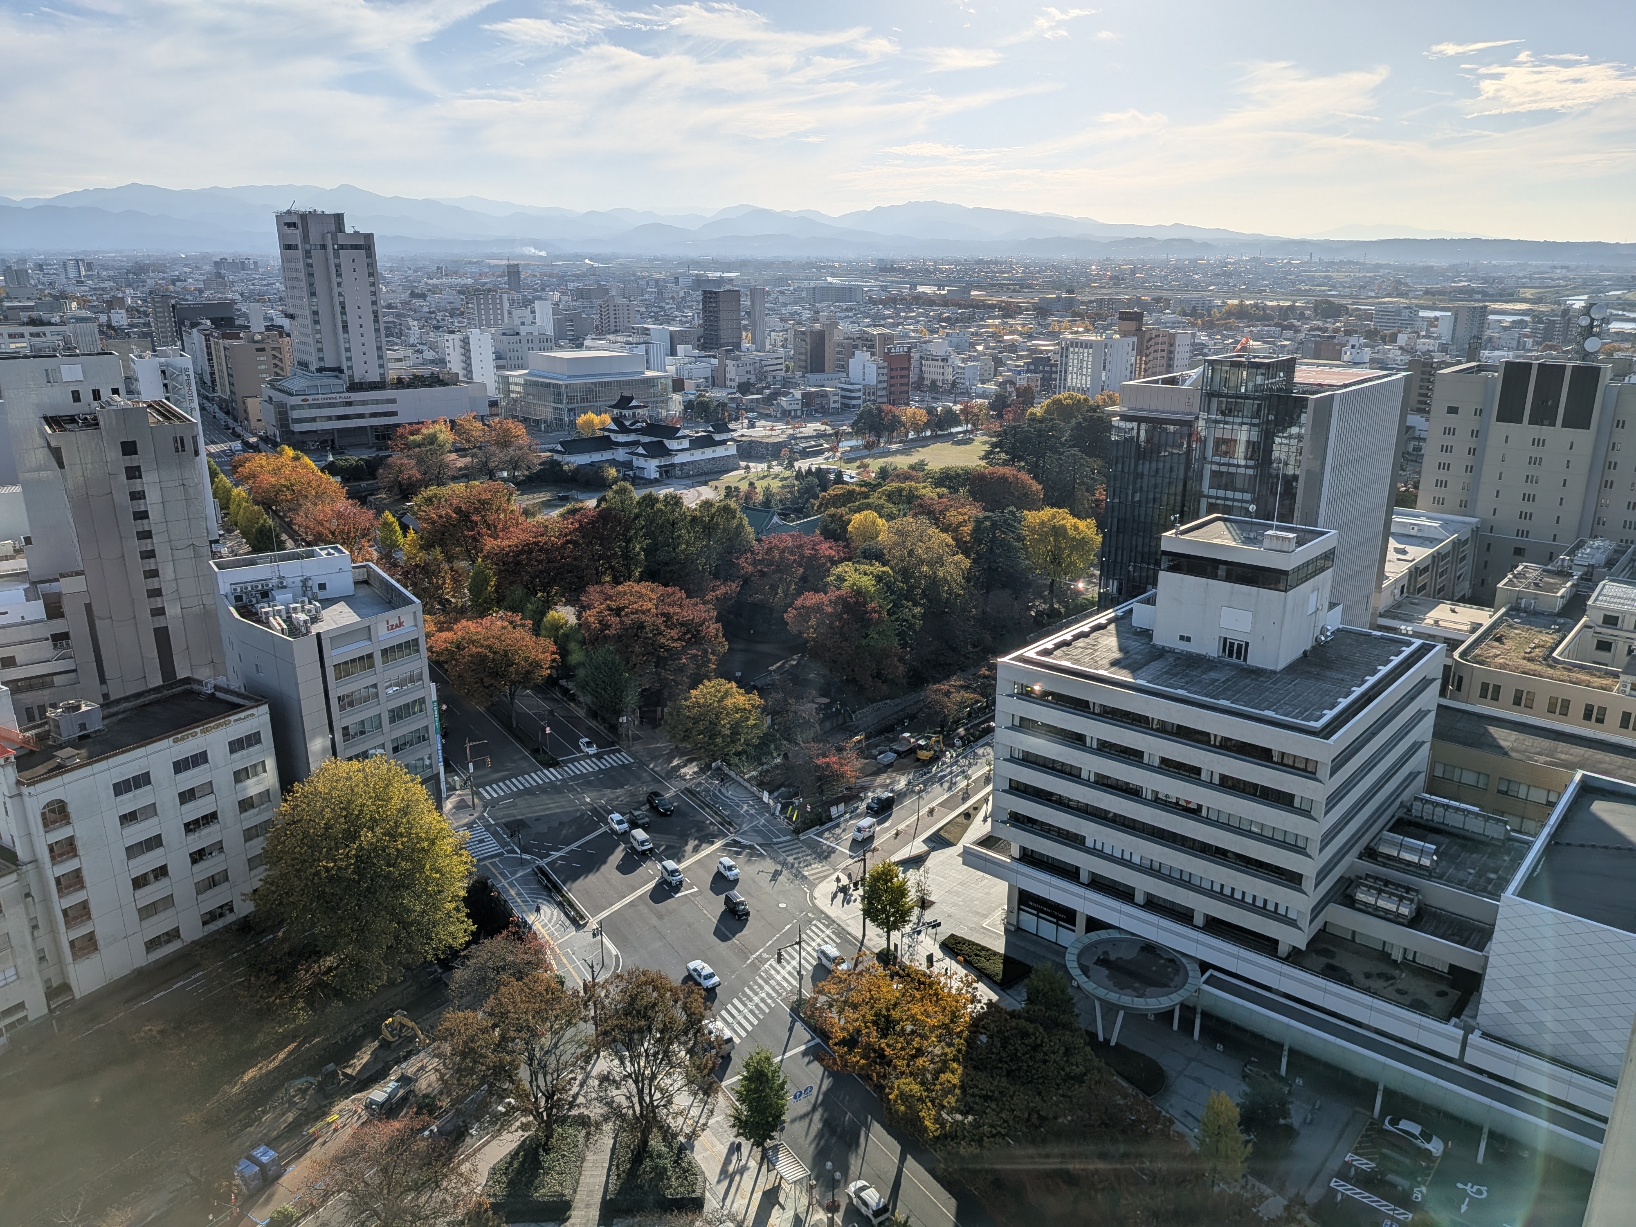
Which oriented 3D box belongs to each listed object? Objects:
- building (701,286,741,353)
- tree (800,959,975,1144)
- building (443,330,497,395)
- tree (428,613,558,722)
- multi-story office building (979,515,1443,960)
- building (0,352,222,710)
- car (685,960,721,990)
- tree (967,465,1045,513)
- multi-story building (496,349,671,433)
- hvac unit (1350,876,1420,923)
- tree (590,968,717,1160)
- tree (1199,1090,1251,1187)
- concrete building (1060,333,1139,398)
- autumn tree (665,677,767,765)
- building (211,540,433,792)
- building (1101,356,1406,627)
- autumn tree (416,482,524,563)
[{"bbox_3d":[-68.393,-204.366,796.746,16.160,46.460,26.260,-11,20,-31],"label":"building"},{"bbox_3d":[6.165,37.070,98.719,14.500,11.900,14.300,0,18,0],"label":"tree"},{"bbox_3d":[-168.580,-118.877,548.811,22.220,34.340,15.150,-11,20,-31],"label":"building"},{"bbox_3d":[-49.984,9.298,177.799,19.300,17.500,18.800,0,18,0],"label":"tree"},{"bbox_3d":[42.371,13.440,120.616,32.762,42.824,34.350,14,22,38],"label":"multi-story office building"},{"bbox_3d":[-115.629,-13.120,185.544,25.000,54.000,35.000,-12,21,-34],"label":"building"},{"bbox_3d":[-11.713,36.827,115.771,1.717,1.495,4.444,-11,20,-32],"label":"car"},{"bbox_3d":[50.459,-31.859,306.411,20.000,16.500,19.000,3,18,10],"label":"tree"},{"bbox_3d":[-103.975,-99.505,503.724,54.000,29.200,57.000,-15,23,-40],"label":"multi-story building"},{"bbox_3d":[52.900,26.497,105.366,4.700,2.150,2.500,14,22,38],"label":"hvac unit"},{"bbox_3d":[-13.292,36.947,90.749,10.302,16.160,10.302,0,17,0],"label":"tree"},{"bbox_3d":[31.181,40.822,88.066,3.600,9.100,3.600,7,19,22],"label":"tree"},{"bbox_3d":[139.313,-120.344,561.015,23.000,32.000,33.000,15,23,40],"label":"concrete building"},{"bbox_3d":[-14.761,16.113,162.362,13.736,12.928,13.736,0,17,0],"label":"autumn tree"},{"bbox_3d":[-63.179,10.508,147.637,20.000,31.500,29.500,-14,22,-38],"label":"building"},{"bbox_3d":[64.001,-11.009,172.706,29.000,57.000,40.000,14,22,38],"label":"building"},{"bbox_3d":[-80.185,-18.485,258.947,23.000,20.000,20.000,-6,18,-17],"label":"autumn tree"}]

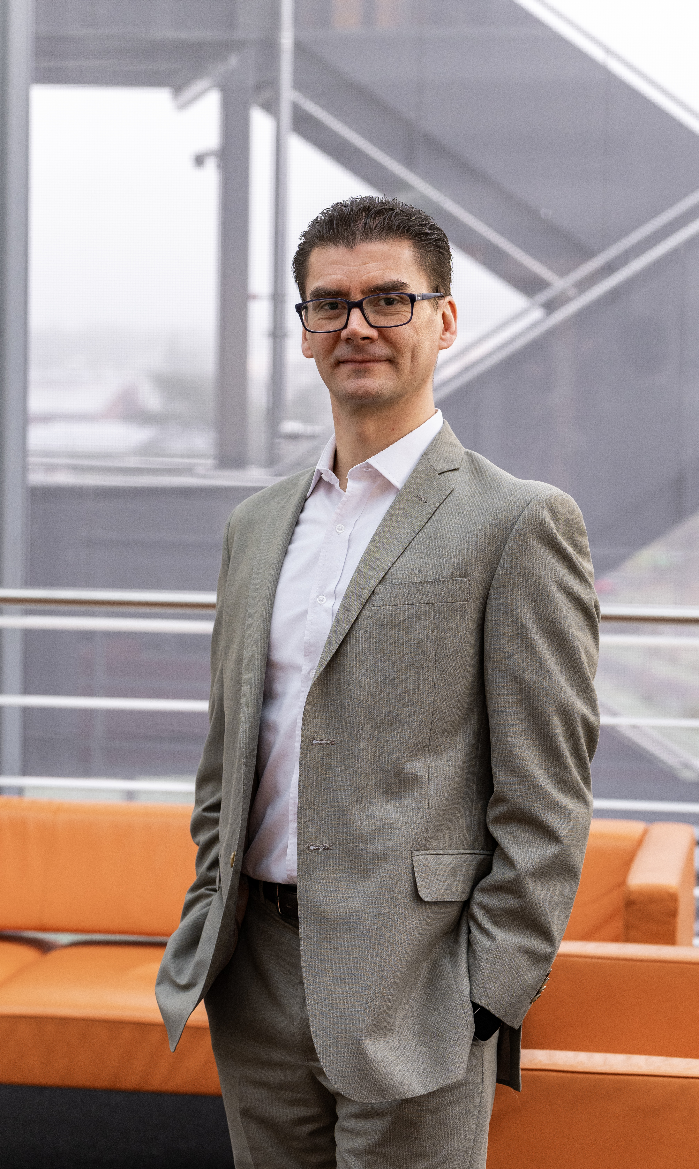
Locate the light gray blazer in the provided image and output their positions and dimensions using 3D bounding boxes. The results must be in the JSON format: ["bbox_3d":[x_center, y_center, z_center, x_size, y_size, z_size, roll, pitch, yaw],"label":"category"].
[{"bbox_3d":[0.039,0.189,3.080,0.530,0.750,0.340,3,4,36],"label":"light gray blazer"}]

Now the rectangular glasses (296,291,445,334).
[{"bbox_3d":[0.027,-0.303,3.066,0.142,0.045,0.143,-3,6,17],"label":"rectangular glasses"}]

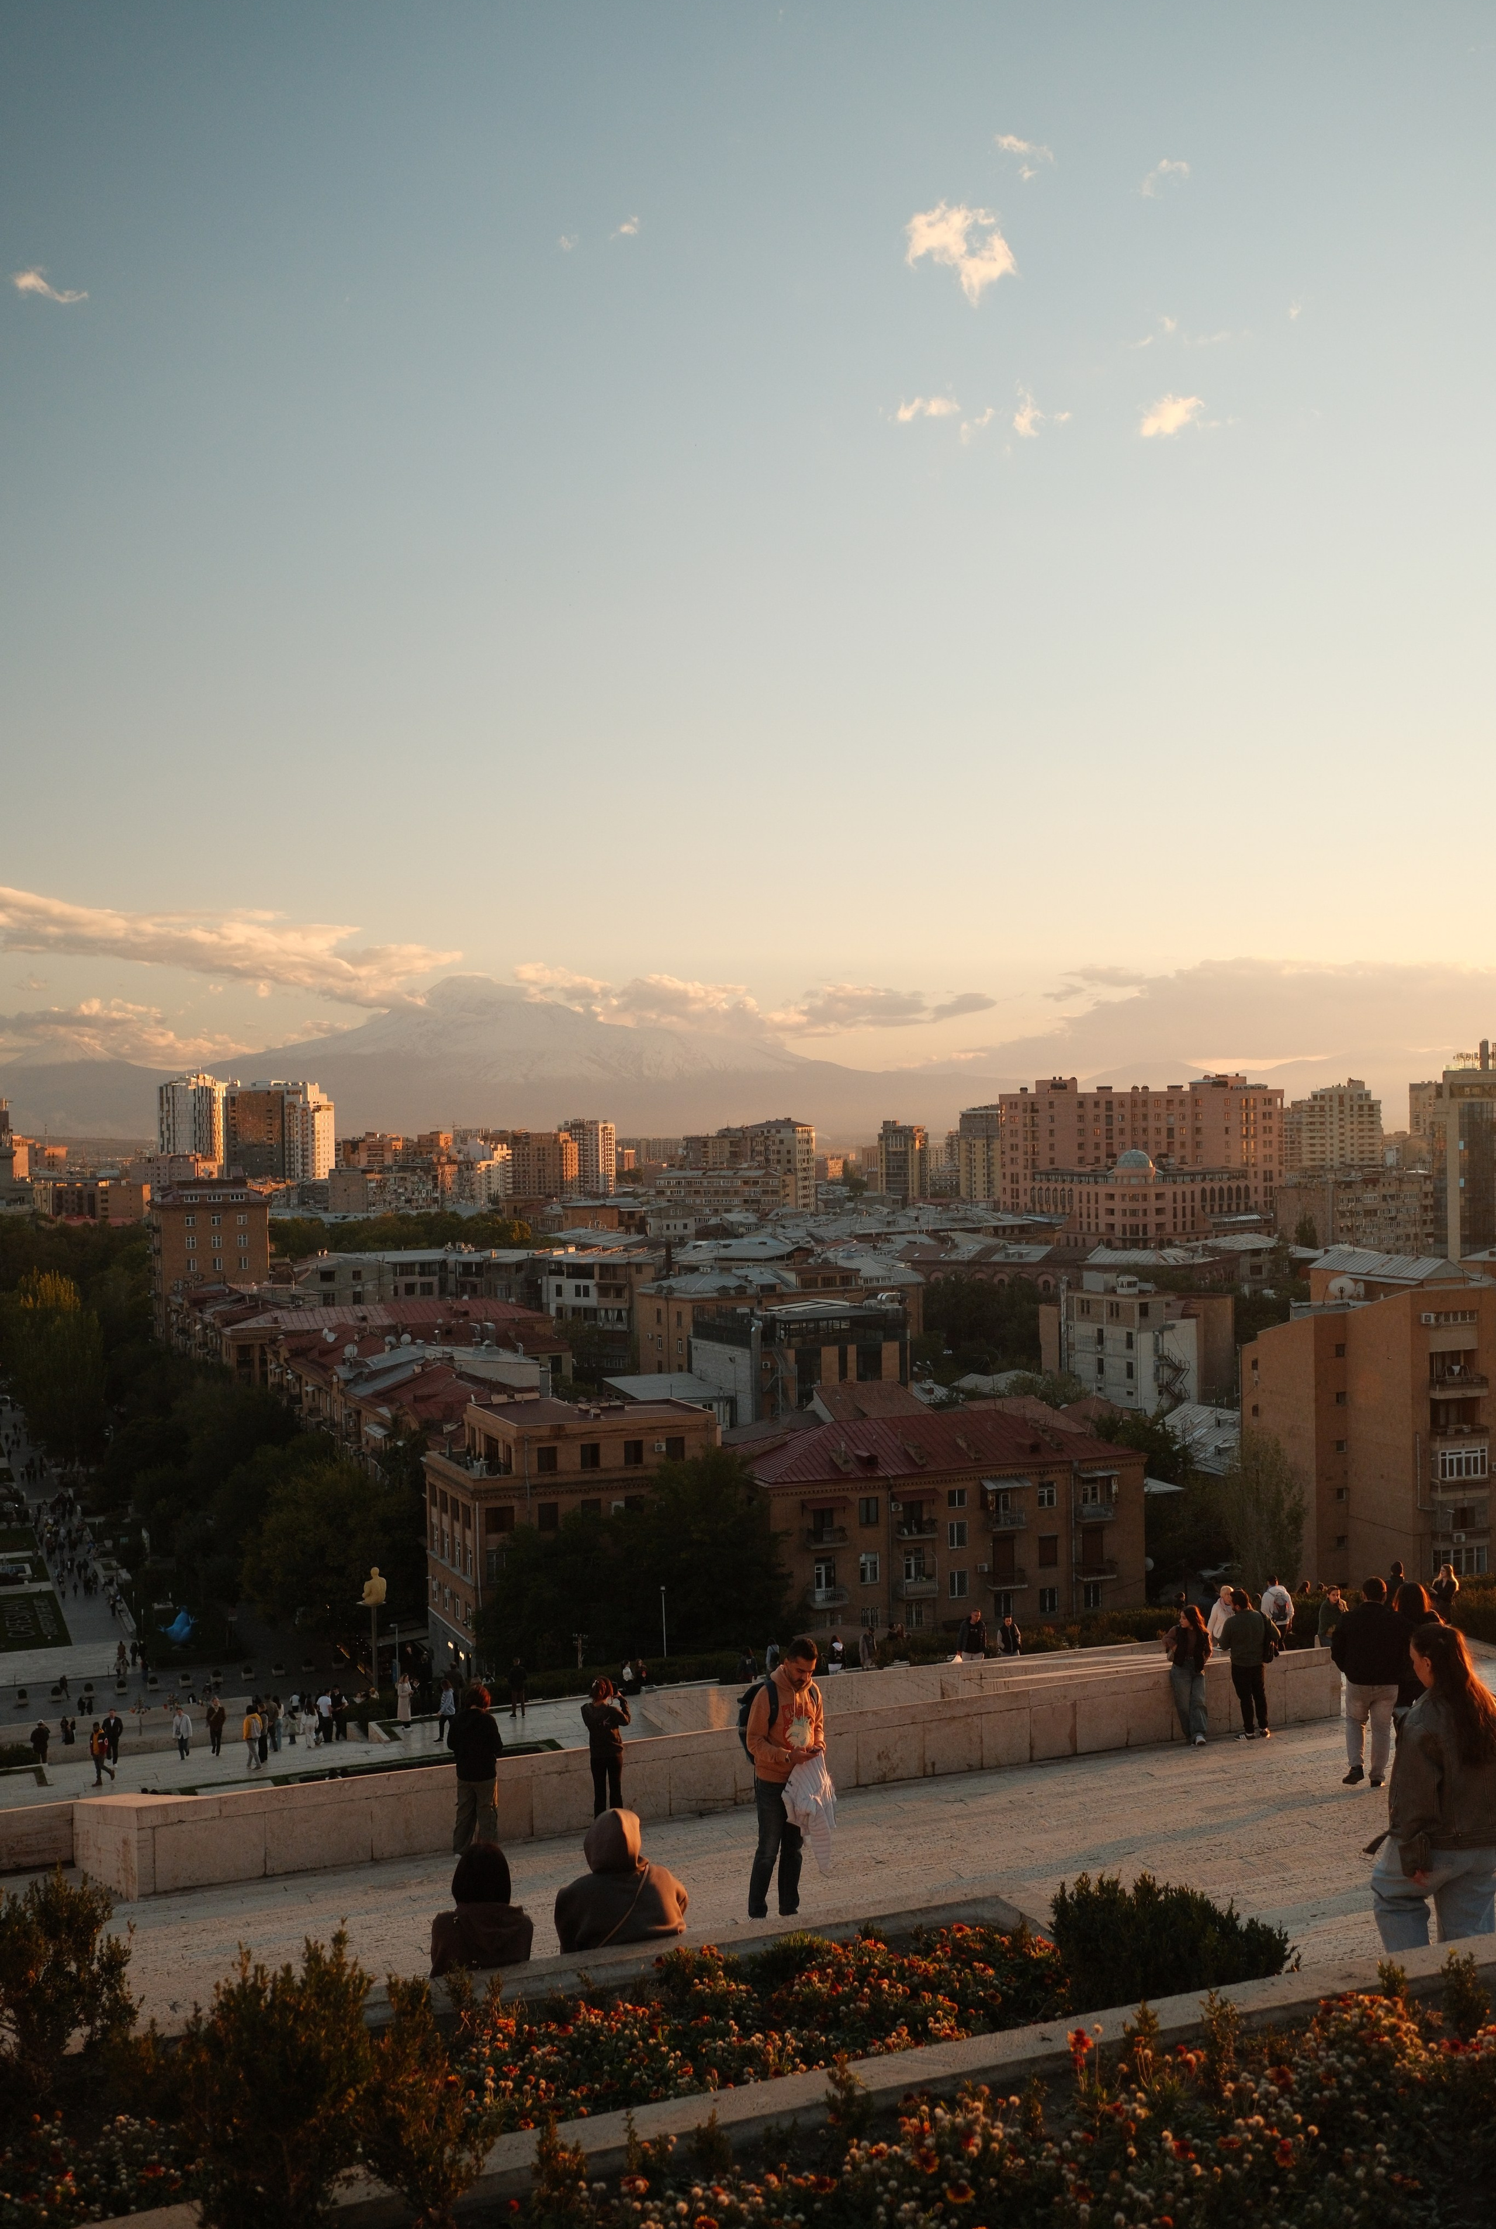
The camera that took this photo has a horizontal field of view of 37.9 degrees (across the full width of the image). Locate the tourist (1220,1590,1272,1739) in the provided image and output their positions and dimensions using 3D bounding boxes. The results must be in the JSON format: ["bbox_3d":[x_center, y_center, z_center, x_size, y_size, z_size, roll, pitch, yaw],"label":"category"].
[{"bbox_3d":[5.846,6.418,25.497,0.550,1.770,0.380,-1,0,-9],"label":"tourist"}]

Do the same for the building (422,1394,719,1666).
[{"bbox_3d":[-11.906,29.376,147.133,16.800,19.000,12.500,-1,0,-25],"label":"building"}]

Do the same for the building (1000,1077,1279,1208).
[{"bbox_3d":[93.399,12.958,519.180,65.000,42.000,25.000,-1,0,9],"label":"building"}]

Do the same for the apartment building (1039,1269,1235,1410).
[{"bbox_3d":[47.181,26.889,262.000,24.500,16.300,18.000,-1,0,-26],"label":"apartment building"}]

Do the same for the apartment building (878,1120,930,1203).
[{"bbox_3d":[71.473,26.727,1012.079,19.000,46.000,18.000,-1,0,25],"label":"apartment building"}]

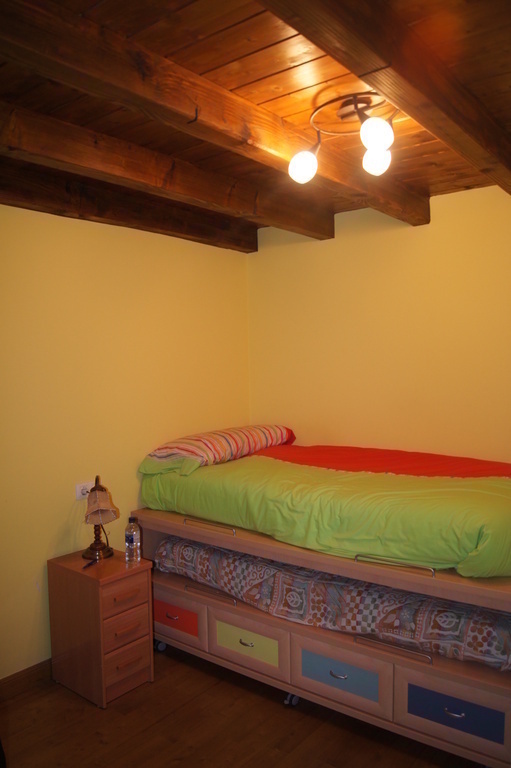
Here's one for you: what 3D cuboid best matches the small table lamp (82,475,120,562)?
[{"bbox_3d":[-0.794,0.683,2.935,0.165,0.410,0.250,-2,2,-30],"label":"small table lamp"}]

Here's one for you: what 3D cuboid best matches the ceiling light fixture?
[{"bbox_3d":[0.341,-0.926,2.165,0.470,0.250,0.400,0,3,37],"label":"ceiling light fixture"}]

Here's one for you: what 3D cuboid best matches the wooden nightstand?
[{"bbox_3d":[-0.769,1.187,2.873,0.435,0.593,0.298,0,3,39],"label":"wooden nightstand"}]

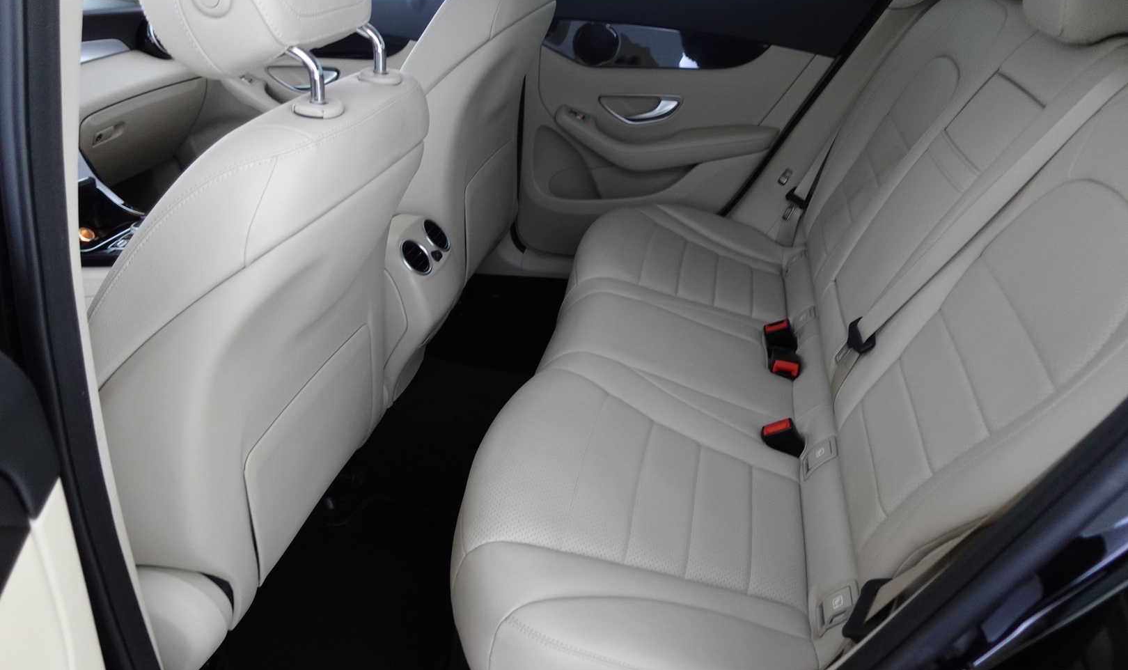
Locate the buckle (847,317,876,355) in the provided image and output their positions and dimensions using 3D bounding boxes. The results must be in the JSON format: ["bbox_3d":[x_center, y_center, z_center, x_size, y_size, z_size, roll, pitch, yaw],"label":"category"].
[{"bbox_3d":[0.472,0.001,1.195,0.022,0.045,0.062,6,55,-18],"label":"buckle"}]

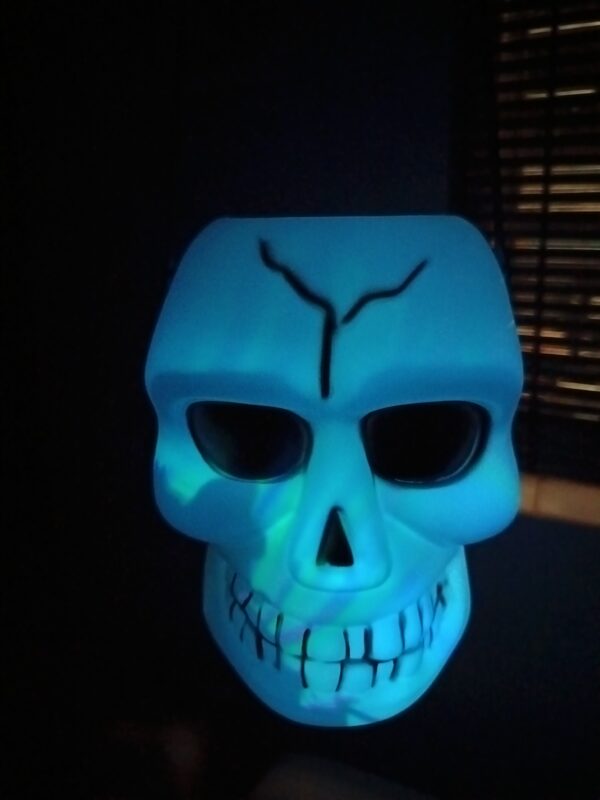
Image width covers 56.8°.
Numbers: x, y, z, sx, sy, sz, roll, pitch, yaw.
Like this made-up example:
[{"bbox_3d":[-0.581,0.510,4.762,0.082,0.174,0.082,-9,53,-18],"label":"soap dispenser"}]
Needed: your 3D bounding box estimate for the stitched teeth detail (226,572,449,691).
[{"bbox_3d":[0.021,0.127,0.305,0.122,0.054,0.040,1,10,3],"label":"stitched teeth detail"}]

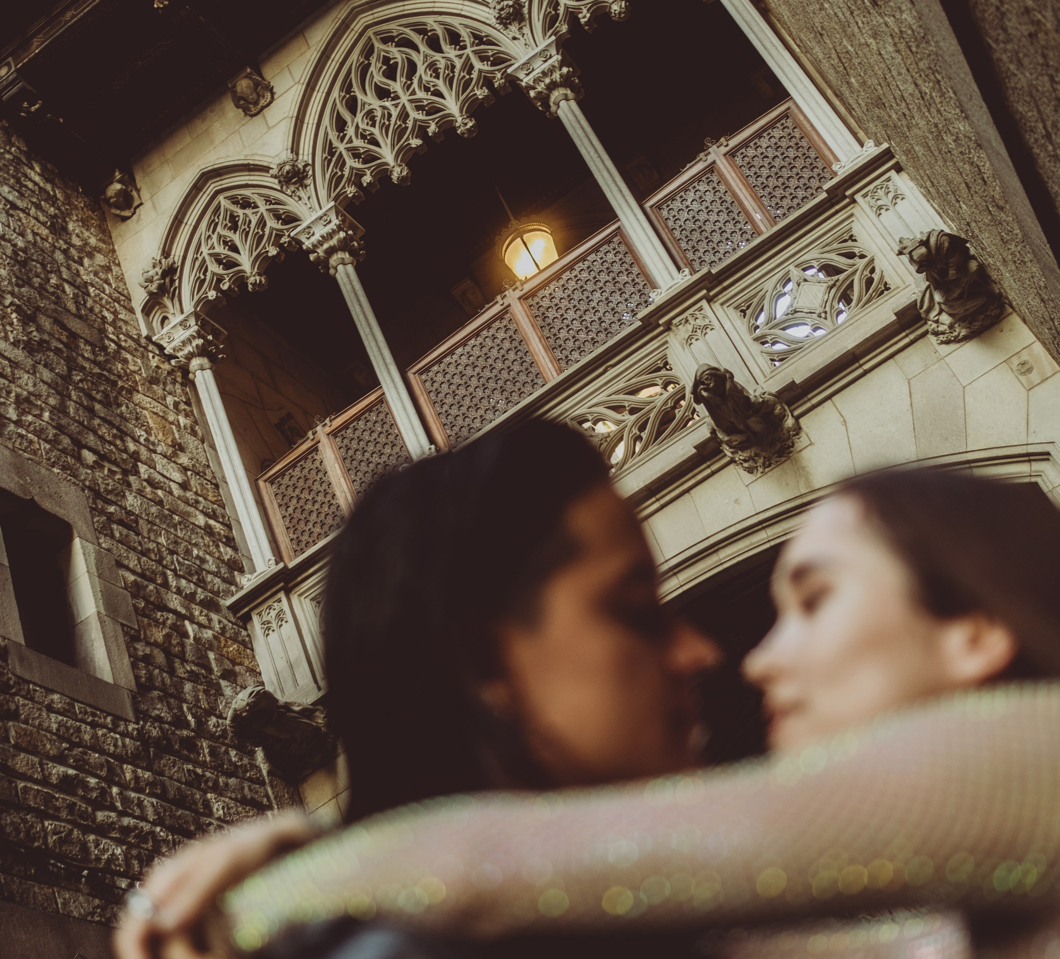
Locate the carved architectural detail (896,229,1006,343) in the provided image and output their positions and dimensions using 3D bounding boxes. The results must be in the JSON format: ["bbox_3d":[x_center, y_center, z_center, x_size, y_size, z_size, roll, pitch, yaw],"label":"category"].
[{"bbox_3d":[1.795,-0.842,6.678,0.365,0.502,0.517,-34,-36,13],"label":"carved architectural detail"}]

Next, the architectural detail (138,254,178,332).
[{"bbox_3d":[-2.681,-1.355,11.099,0.306,0.576,0.216,-34,-36,12],"label":"architectural detail"}]

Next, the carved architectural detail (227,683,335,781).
[{"bbox_3d":[-1.236,1.218,7.529,0.365,0.502,0.517,-34,-36,13],"label":"carved architectural detail"}]

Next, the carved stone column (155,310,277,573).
[{"bbox_3d":[-2.050,-0.210,10.466,0.387,2.286,0.378,-34,-36,12],"label":"carved stone column"}]

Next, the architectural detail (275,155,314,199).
[{"bbox_3d":[-1.434,-1.839,9.377,0.228,0.274,0.228,-34,-36,13],"label":"architectural detail"}]

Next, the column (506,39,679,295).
[{"bbox_3d":[0.406,-1.673,8.457,0.334,1.854,0.342,-34,-36,13],"label":"column"}]

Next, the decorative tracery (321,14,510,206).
[{"bbox_3d":[-0.898,-2.739,10.999,1.692,1.620,0.252,-34,-36,12],"label":"decorative tracery"}]

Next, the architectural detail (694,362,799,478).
[{"bbox_3d":[0.955,-0.275,6.916,0.365,0.502,0.517,-34,-36,13],"label":"architectural detail"}]

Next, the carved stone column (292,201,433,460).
[{"bbox_3d":[-0.889,-0.799,8.824,0.334,1.854,0.342,-34,-36,13],"label":"carved stone column"}]

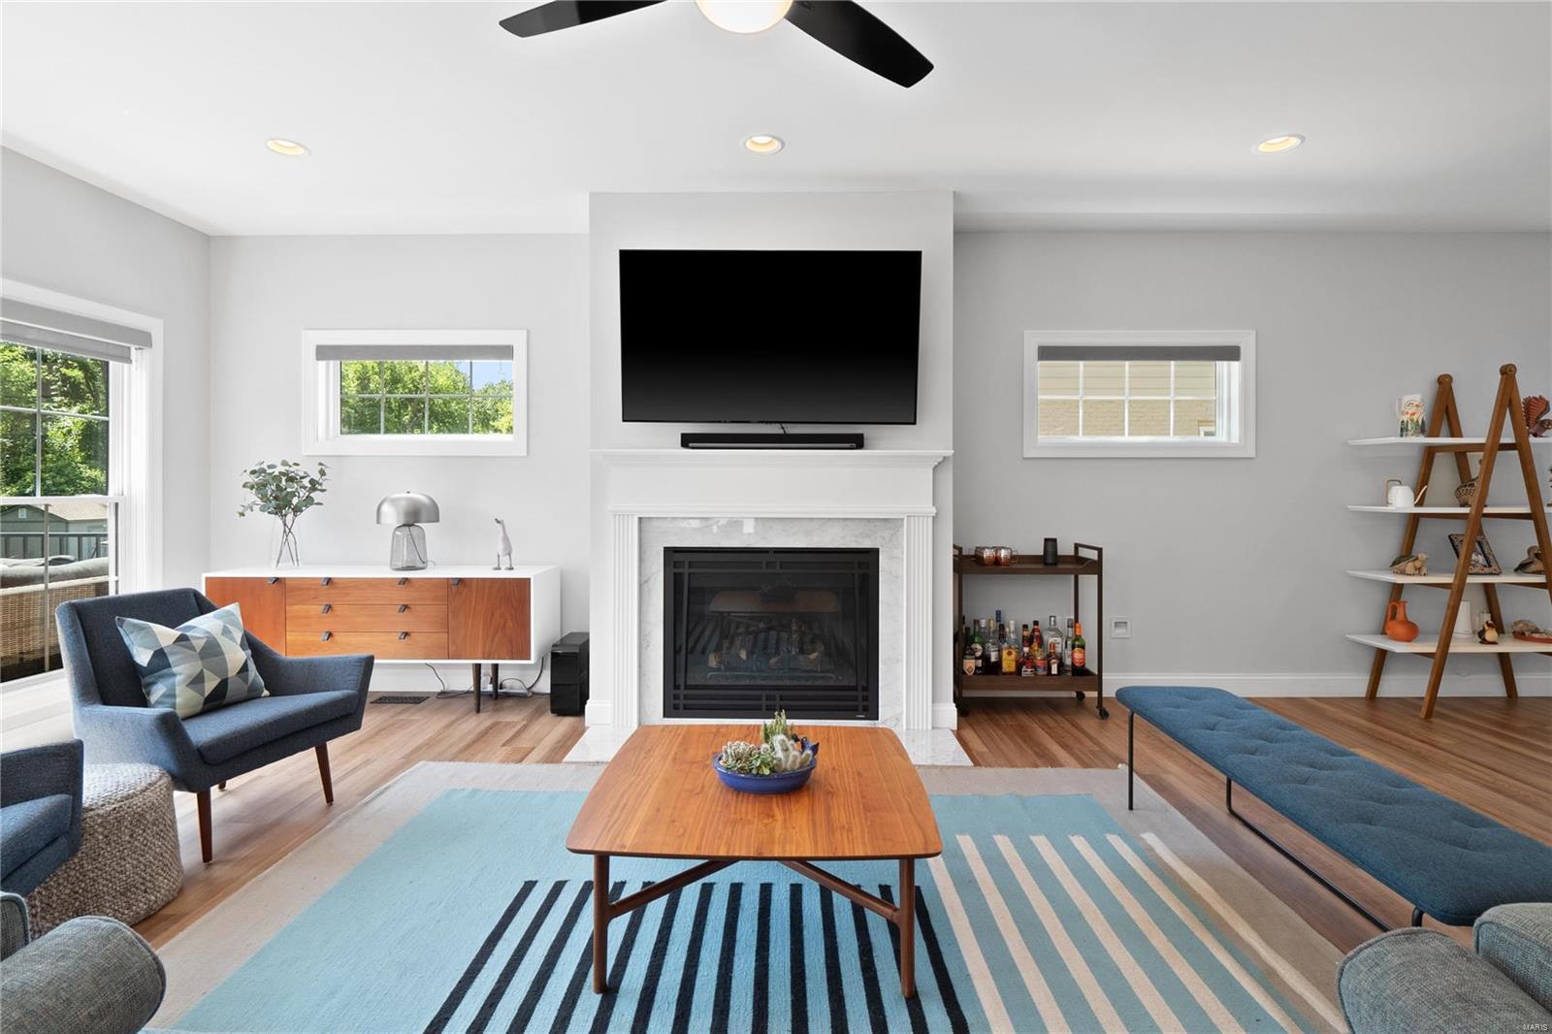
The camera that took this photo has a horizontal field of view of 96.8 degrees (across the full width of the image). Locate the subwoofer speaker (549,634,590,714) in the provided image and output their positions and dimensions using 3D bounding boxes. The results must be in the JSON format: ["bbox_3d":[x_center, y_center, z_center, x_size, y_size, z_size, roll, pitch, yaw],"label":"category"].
[{"bbox_3d":[-1.132,0.878,3.890,0.160,0.370,0.360,0,1,1],"label":"subwoofer speaker"}]

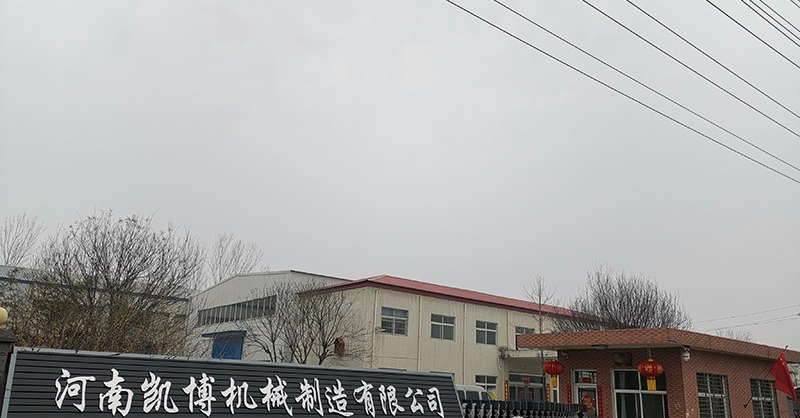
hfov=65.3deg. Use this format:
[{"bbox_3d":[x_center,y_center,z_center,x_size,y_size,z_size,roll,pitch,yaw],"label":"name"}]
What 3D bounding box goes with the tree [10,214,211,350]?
[{"bbox_3d":[-7.880,3.063,16.761,4.783,6.090,5.000,10,-18,-24],"label":"tree"}]

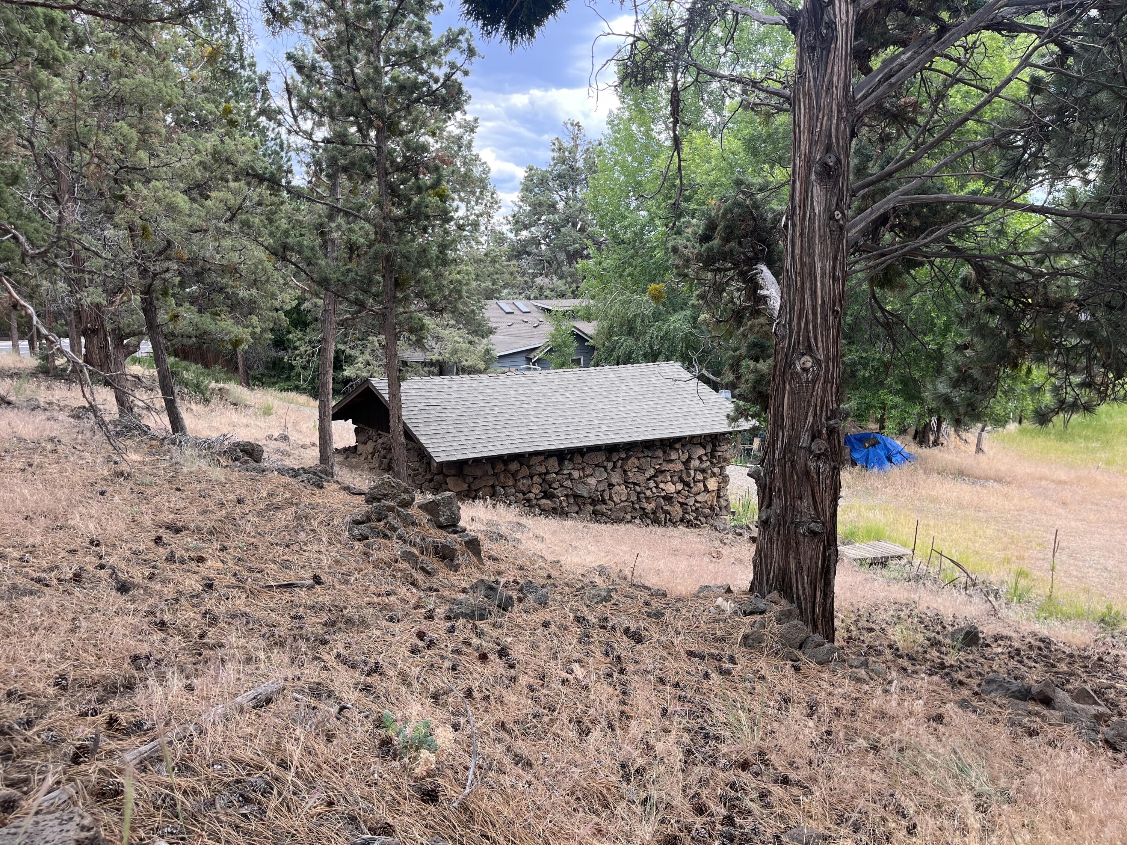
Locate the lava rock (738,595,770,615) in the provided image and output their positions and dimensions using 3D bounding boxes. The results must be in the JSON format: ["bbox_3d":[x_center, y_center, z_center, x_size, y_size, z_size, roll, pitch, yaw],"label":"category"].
[{"bbox_3d":[1.704,1.644,7.600,0.270,0.130,0.190,4,9,13],"label":"lava rock"}]

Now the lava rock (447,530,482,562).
[{"bbox_3d":[-0.850,1.045,7.200,0.270,0.210,0.240,-1,10,-7],"label":"lava rock"}]

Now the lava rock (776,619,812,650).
[{"bbox_3d":[1.649,1.517,6.050,0.250,0.170,0.220,3,10,16],"label":"lava rock"}]

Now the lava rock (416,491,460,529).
[{"bbox_3d":[-1.119,0.779,7.600,0.360,0.270,0.330,-2,10,-9],"label":"lava rock"}]

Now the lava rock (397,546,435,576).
[{"bbox_3d":[-1.147,1.081,6.600,0.270,0.180,0.220,-2,10,-10],"label":"lava rock"}]

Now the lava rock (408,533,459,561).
[{"bbox_3d":[-1.365,1.310,8.900,0.500,0.270,0.380,2,9,0],"label":"lava rock"}]

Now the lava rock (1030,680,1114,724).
[{"bbox_3d":[3.981,2.196,6.650,0.580,0.220,0.360,7,10,32],"label":"lava rock"}]

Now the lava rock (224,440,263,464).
[{"bbox_3d":[-4.481,0.415,11.900,0.500,0.290,0.420,-2,10,-21],"label":"lava rock"}]

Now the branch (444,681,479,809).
[{"bbox_3d":[-0.445,1.344,3.699,0.136,0.070,1.286,8,2,-10],"label":"branch"}]

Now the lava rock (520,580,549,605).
[{"bbox_3d":[-0.213,1.251,6.200,0.205,0.140,0.180,0,10,-2],"label":"lava rock"}]

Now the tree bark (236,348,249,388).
[{"bbox_3d":[-10.616,-1.806,28.000,0.360,1.380,0.360,-4,11,-21],"label":"tree bark"}]

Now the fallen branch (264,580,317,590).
[{"bbox_3d":[-2.180,1.295,6.750,0.450,0.060,0.080,-3,10,-27],"label":"fallen branch"}]

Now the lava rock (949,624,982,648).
[{"bbox_3d":[4.217,2.245,8.900,0.330,0.210,0.250,6,10,26],"label":"lava rock"}]

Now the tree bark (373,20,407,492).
[{"bbox_3d":[-2.477,-2.221,12.089,0.250,6.372,0.240,-3,9,-11],"label":"tree bark"}]

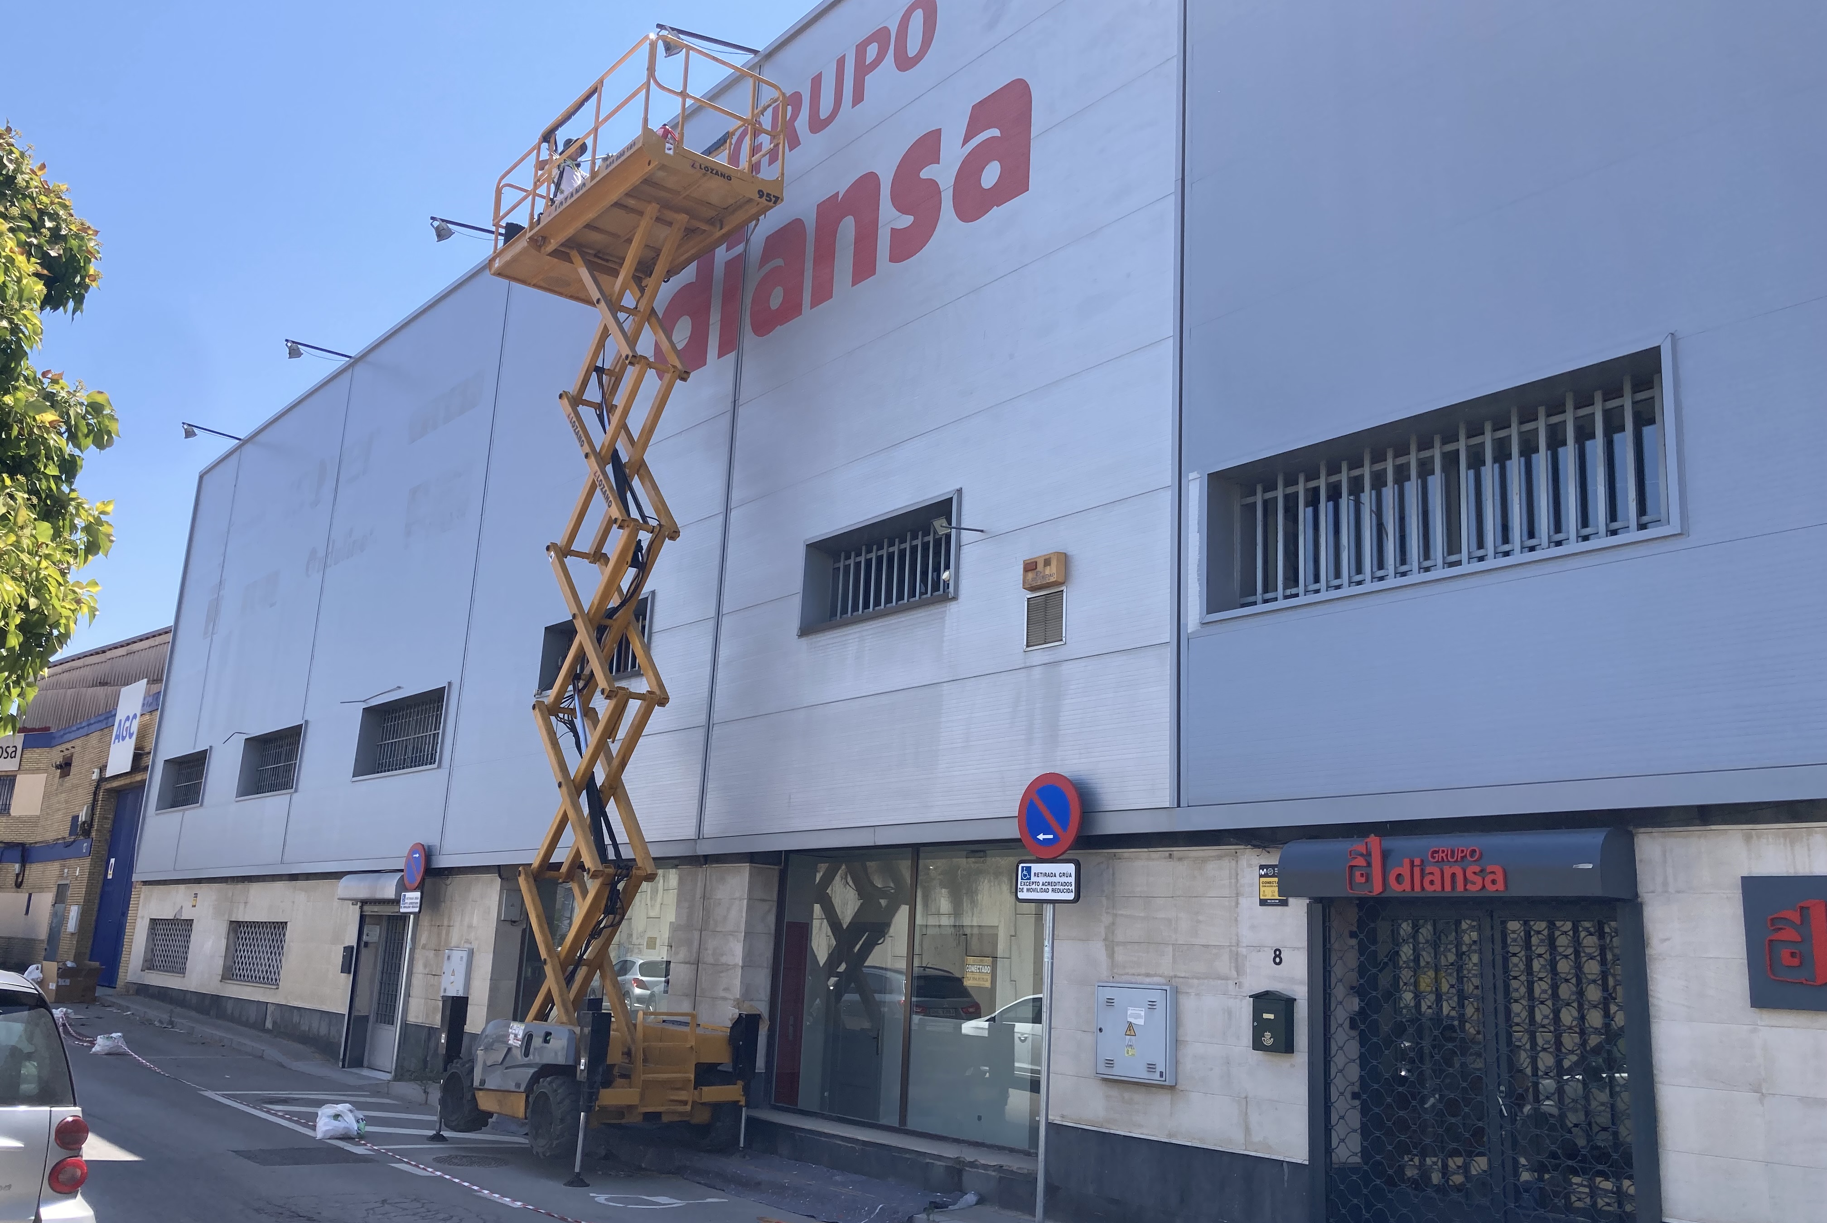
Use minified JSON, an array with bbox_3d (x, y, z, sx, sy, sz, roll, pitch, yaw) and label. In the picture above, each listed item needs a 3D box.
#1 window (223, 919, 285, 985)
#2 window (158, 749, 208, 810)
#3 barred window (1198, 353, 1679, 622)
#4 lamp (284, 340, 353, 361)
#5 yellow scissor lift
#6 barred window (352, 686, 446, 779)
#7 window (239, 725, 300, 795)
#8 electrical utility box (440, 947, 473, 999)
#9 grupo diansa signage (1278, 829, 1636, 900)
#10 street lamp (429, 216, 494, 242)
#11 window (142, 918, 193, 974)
[{"bbox_3d":[-10.747,5.592,24.225,0.140,0.980,2.970,14,-17,-38],"label":"window"},{"bbox_3d":[-14.121,3.346,28.841,0.300,1.048,2.984,13,-17,-38],"label":"window"},{"bbox_3d":[3.054,-0.665,8.961,0.320,1.010,3.014,13,-17,-38],"label":"barred window"},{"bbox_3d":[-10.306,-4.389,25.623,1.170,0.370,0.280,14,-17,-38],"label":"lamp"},{"bbox_3d":[-2.929,-0.203,14.286,1.830,10.156,3.875,13,-17,-38],"label":"yellow scissor lift"},{"bbox_3d":[-7.080,1.755,20.667,0.310,1.063,3.022,13,-17,-38],"label":"barred window"},{"bbox_3d":[-10.962,2.652,25.479,0.300,1.110,3.200,14,-17,-38],"label":"window"},{"bbox_3d":[-5.579,4.426,18.061,0.085,0.570,0.635,14,-17,-38],"label":"electrical utility box"},{"bbox_3d":[2.894,1.390,8.062,0.360,0.367,1.920,13,-17,-38],"label":"grupo diansa signage"},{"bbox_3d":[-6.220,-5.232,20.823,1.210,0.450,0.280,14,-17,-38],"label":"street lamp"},{"bbox_3d":[-13.798,6.241,27.523,0.200,0.998,2.983,13,-17,-38],"label":"window"}]

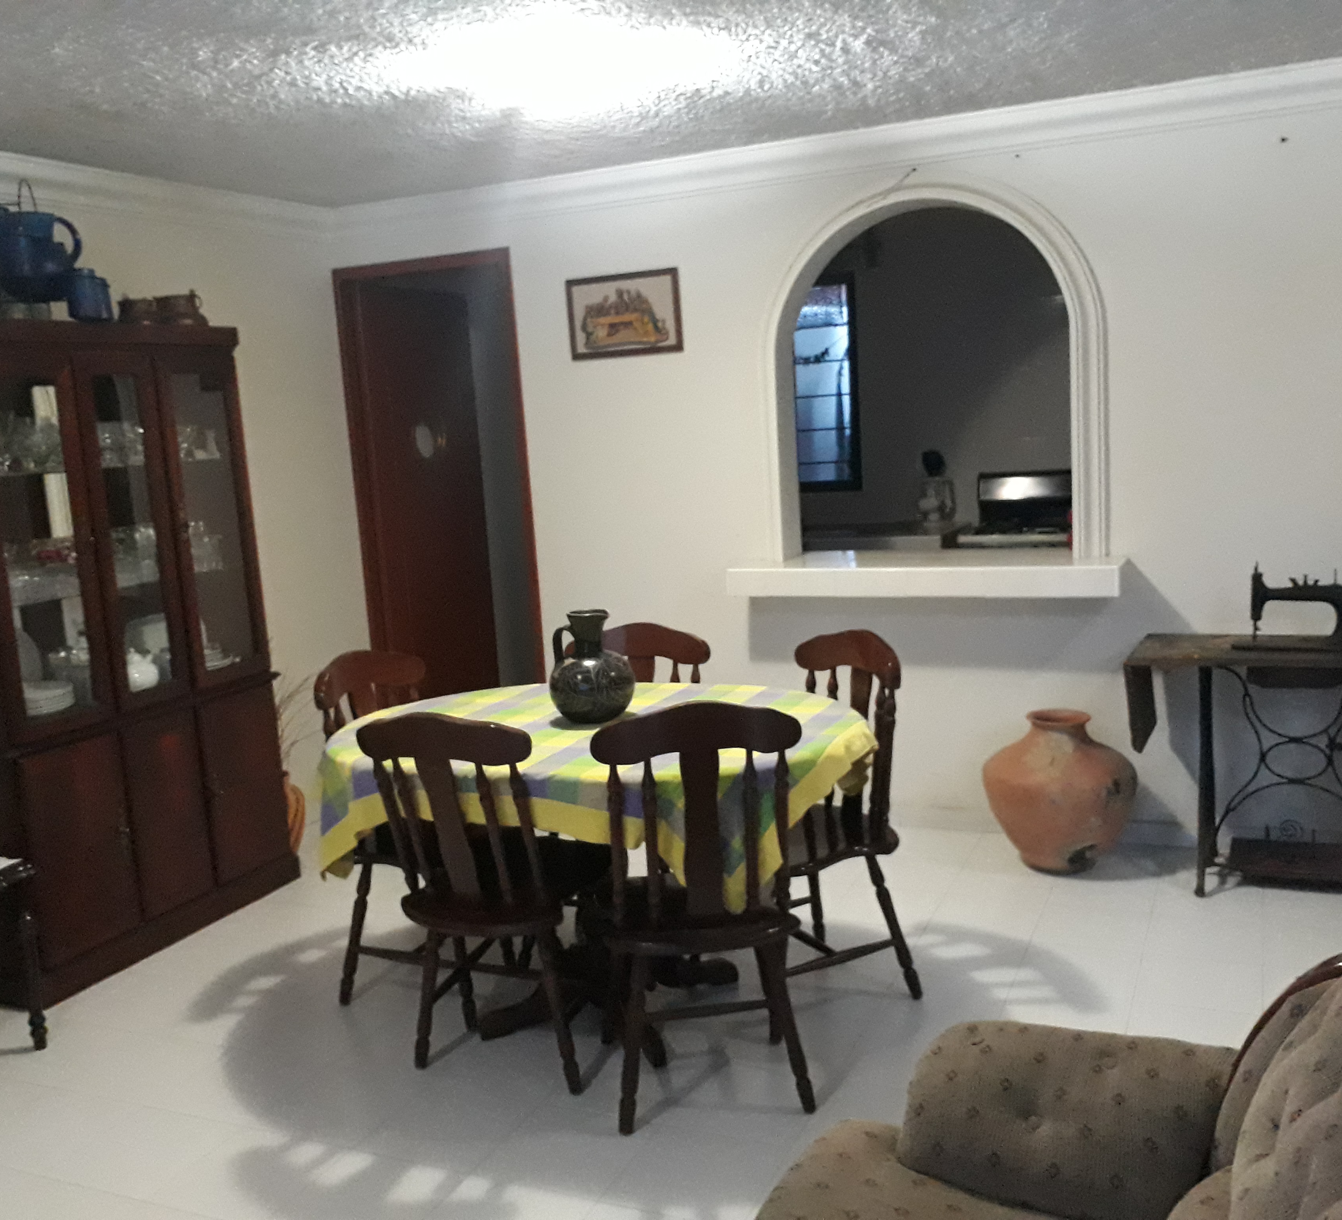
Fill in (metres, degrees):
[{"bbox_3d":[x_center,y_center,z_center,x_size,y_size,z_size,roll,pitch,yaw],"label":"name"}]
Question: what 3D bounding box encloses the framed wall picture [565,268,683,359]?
[{"bbox_3d":[-0.177,-1.099,4.729,0.463,0.303,0.025,0,10,24],"label":"framed wall picture"}]

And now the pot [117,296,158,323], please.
[{"bbox_3d":[-1.725,-0.954,4.109,0.135,0.107,0.130,-8,10,-24],"label":"pot"}]

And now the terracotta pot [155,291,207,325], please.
[{"bbox_3d":[-1.650,-1.004,4.274,0.175,0.142,0.160,-7,10,-22],"label":"terracotta pot"}]

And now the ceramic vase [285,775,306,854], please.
[{"bbox_3d":[-1.498,0.774,4.733,0.250,0.320,0.250,-7,10,-21],"label":"ceramic vase"}]

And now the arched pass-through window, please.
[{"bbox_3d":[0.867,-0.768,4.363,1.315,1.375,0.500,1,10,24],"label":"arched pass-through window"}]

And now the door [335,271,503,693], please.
[{"bbox_3d":[-1.072,-0.356,5.803,0.045,2.140,0.760,0,10,24],"label":"door"}]

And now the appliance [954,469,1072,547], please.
[{"bbox_3d":[1.870,-0.100,6.408,0.700,1.160,0.630,1,10,24],"label":"appliance"}]

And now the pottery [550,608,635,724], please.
[{"bbox_3d":[-0.229,0.160,3.570,0.235,0.307,0.235,-4,9,-4],"label":"pottery"}]

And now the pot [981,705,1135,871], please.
[{"bbox_3d":[1.259,0.599,4.151,0.490,0.500,0.490,0,10,24],"label":"pot"}]

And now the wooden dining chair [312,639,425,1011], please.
[{"bbox_3d":[-0.662,0.603,3.605,0.490,0.975,0.470,1,10,28],"label":"wooden dining chair"}]

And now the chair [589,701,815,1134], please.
[{"bbox_3d":[0.058,0.652,3.014,0.470,0.975,0.490,-5,9,-7],"label":"chair"}]

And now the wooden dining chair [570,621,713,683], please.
[{"bbox_3d":[-0.143,0.535,3.670,0.460,0.955,0.480,0,10,21],"label":"wooden dining chair"}]

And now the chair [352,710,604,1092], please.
[{"bbox_3d":[-0.398,0.643,3.188,0.470,0.975,0.490,1,15,25],"label":"chair"}]

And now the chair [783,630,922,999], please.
[{"bbox_3d":[0.336,0.554,3.362,0.480,0.955,0.460,-9,11,-30],"label":"chair"}]

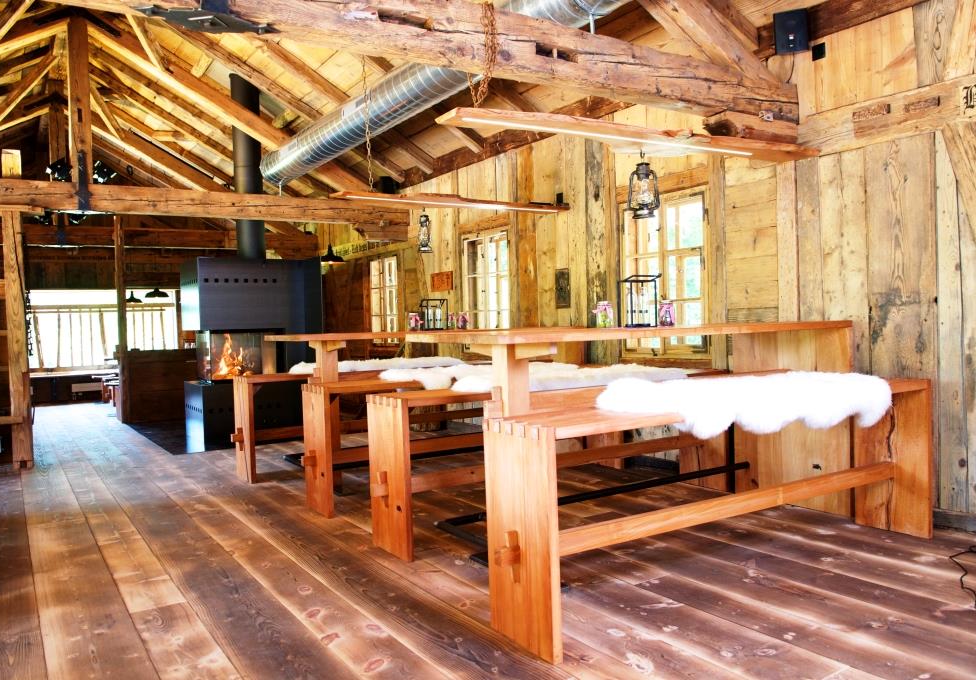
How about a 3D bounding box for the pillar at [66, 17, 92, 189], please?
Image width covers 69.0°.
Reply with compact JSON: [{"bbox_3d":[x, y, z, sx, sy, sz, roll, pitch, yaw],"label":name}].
[{"bbox_3d":[-3.782,-2.208,6.594,0.170,1.530,0.170,-2,1,-33],"label":"pillar"}]

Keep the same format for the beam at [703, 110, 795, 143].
[{"bbox_3d":[1.514,-1.193,4.089,0.740,0.175,0.200,-2,1,-33],"label":"beam"}]

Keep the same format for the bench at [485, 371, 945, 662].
[{"bbox_3d":[1.087,0.630,3.037,2.350,0.775,0.360,-2,1,-32],"label":"bench"}]

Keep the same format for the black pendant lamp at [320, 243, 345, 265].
[{"bbox_3d":[-1.869,-1.022,8.424,0.355,0.240,0.355,-2,1,-34],"label":"black pendant lamp"}]

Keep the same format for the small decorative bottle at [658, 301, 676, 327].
[{"bbox_3d":[0.936,-0.138,3.703,0.088,0.135,0.088,-2,1,0],"label":"small decorative bottle"}]

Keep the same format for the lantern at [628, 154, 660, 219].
[{"bbox_3d":[0.790,-0.772,3.584,0.155,0.335,0.120,-2,1,13],"label":"lantern"}]

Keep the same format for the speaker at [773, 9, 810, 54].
[{"bbox_3d":[1.746,-1.772,4.080,0.200,0.240,0.170,-1,11,26],"label":"speaker"}]

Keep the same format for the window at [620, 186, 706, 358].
[{"bbox_3d":[1.282,-0.469,5.192,0.100,1.170,0.810,-2,1,-33],"label":"window"}]

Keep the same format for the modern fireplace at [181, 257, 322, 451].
[{"bbox_3d":[-2.463,0.106,7.532,1.240,1.880,0.880,-2,1,-33],"label":"modern fireplace"}]

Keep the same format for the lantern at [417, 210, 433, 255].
[{"bbox_3d":[-0.476,-0.823,5.409,0.120,0.335,0.150,-2,1,-15],"label":"lantern"}]

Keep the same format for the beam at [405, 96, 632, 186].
[{"bbox_3d":[0.104,-1.884,6.971,0.180,0.220,3.900,-2,1,-33],"label":"beam"}]

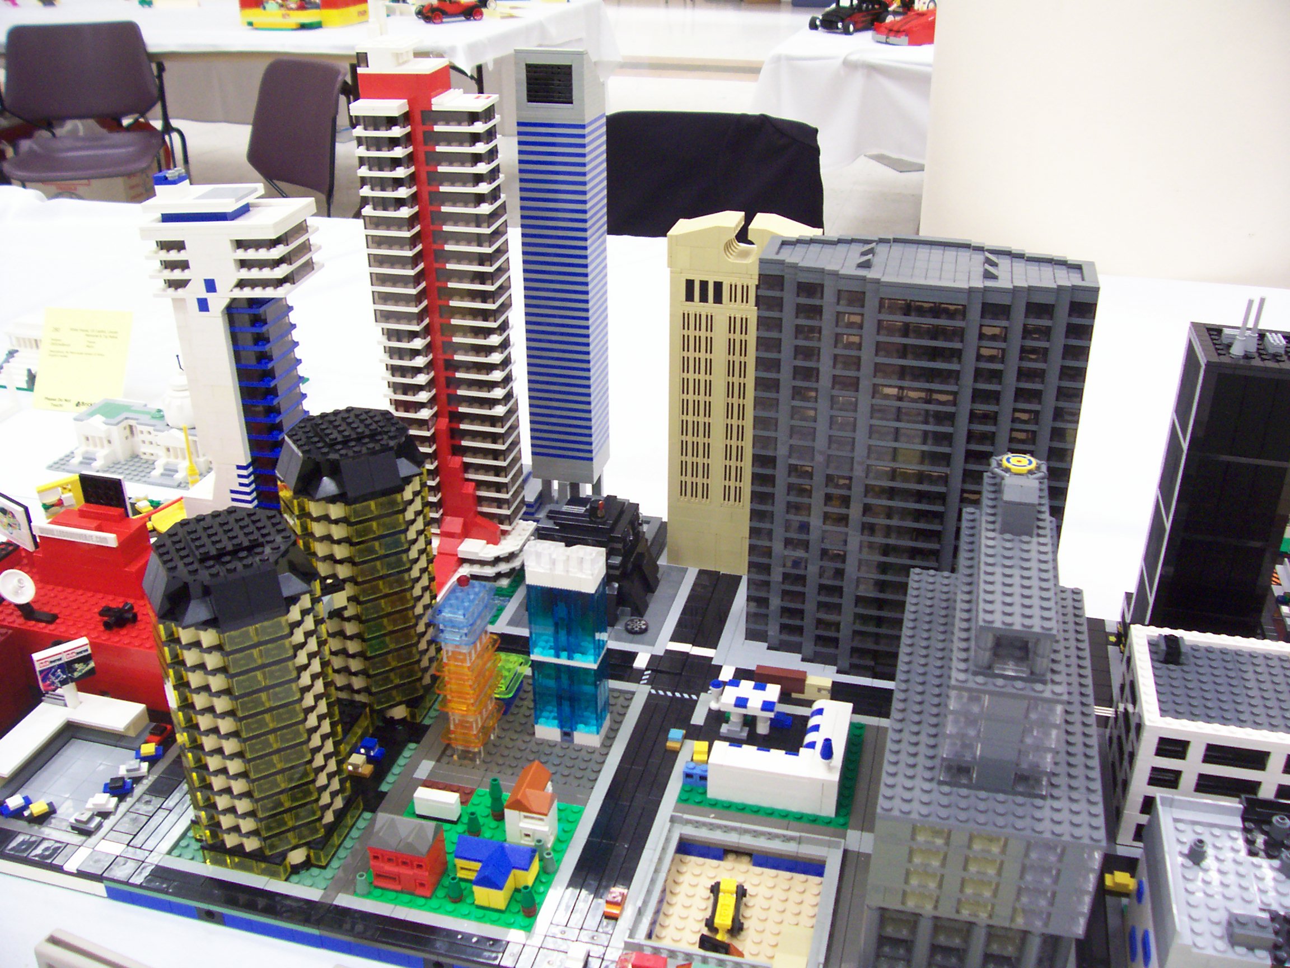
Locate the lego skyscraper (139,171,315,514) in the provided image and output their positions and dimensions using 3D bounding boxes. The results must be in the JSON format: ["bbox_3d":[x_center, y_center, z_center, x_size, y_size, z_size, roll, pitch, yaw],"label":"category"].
[{"bbox_3d":[-0.265,-0.063,0.863,0.091,0.308,0.069,2,27,5],"label":"lego skyscraper"}]

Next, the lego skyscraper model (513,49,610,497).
[{"bbox_3d":[-0.056,-0.135,0.917,0.048,0.355,0.050,6,27,13],"label":"lego skyscraper model"}]

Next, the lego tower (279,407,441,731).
[{"bbox_3d":[-0.171,0.052,0.765,0.078,0.185,0.077,6,27,13],"label":"lego tower"}]

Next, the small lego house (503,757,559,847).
[{"bbox_3d":[-0.059,0.173,0.681,0.024,0.036,0.032,6,27,13],"label":"small lego house"}]

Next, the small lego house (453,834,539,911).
[{"bbox_3d":[-0.078,0.196,0.644,0.040,0.026,0.033,6,27,13],"label":"small lego house"}]

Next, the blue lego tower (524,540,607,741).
[{"bbox_3d":[-0.044,0.094,0.744,0.040,0.129,0.024,6,27,13],"label":"blue lego tower"}]

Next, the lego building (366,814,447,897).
[{"bbox_3d":[-0.121,0.188,0.648,0.032,0.039,0.024,6,27,13],"label":"lego building"}]

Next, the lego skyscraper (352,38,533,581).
[{"bbox_3d":[-0.137,-0.108,0.869,0.090,0.371,0.077,6,27,13],"label":"lego skyscraper"}]

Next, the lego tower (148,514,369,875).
[{"bbox_3d":[-0.201,0.108,0.653,0.078,0.185,0.077,6,27,13],"label":"lego tower"}]

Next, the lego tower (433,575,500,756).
[{"bbox_3d":[-0.102,0.106,0.739,0.028,0.113,0.046,6,27,13],"label":"lego tower"}]

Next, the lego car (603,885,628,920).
[{"bbox_3d":[-0.015,0.209,0.637,0.008,0.009,0.017,6,27,13],"label":"lego car"}]

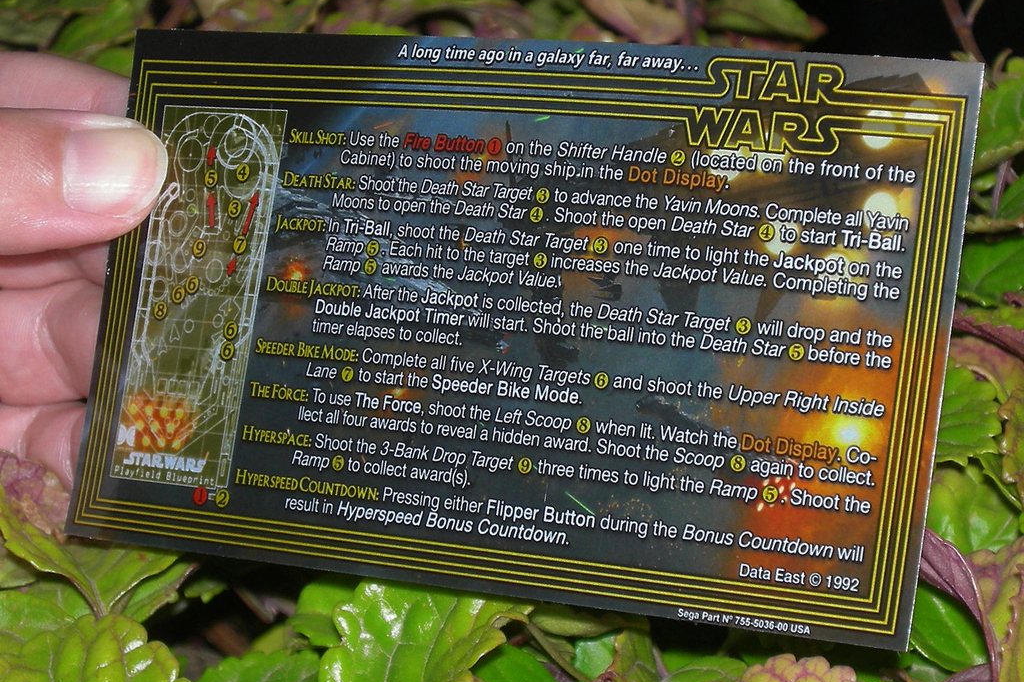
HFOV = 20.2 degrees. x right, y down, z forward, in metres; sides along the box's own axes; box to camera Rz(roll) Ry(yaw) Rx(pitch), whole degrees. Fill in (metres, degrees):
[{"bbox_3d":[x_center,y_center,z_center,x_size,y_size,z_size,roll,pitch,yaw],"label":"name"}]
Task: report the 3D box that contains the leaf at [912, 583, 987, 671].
[{"bbox_3d":[0.072,0.047,0.475,0.018,0.005,0.014,31,61,11],"label":"leaf"}]

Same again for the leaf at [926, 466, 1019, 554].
[{"bbox_3d":[0.076,0.028,0.475,0.015,0.006,0.018,-20,62,-12],"label":"leaf"}]

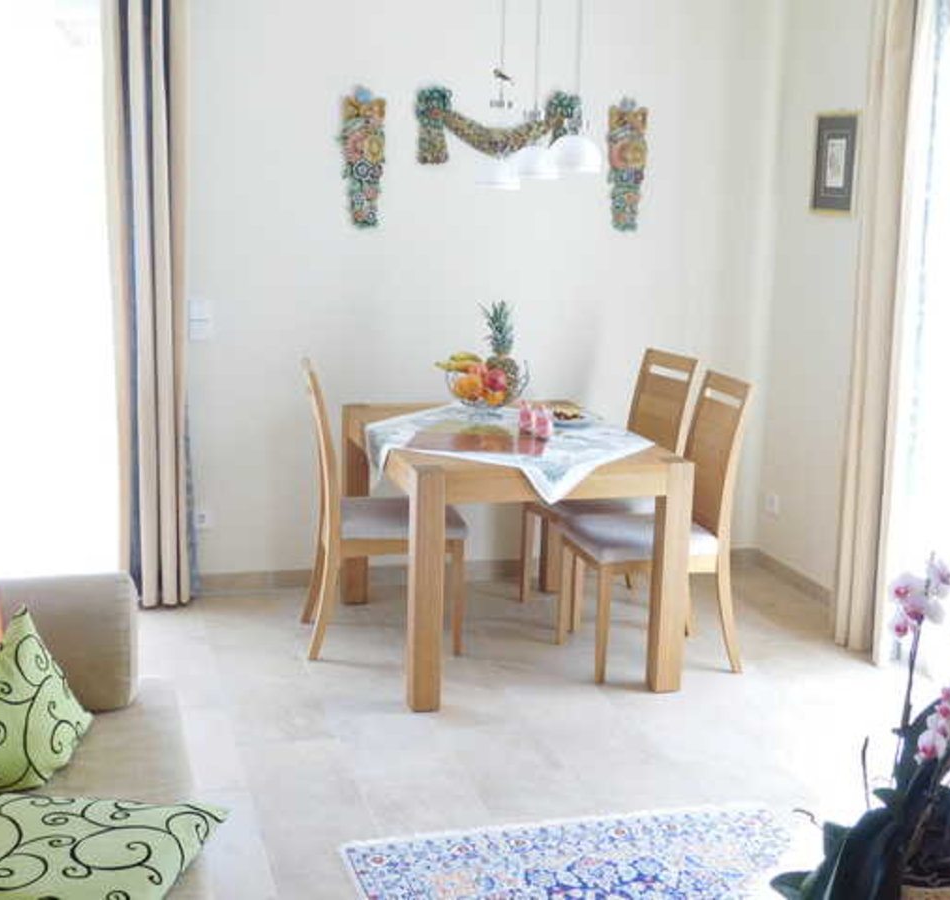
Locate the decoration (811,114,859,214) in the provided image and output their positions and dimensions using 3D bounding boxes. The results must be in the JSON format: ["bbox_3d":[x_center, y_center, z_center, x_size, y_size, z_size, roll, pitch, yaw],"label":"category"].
[{"bbox_3d":[1.397,-1.113,5.374,0.020,0.400,0.325,-1,12,-16],"label":"decoration"}]

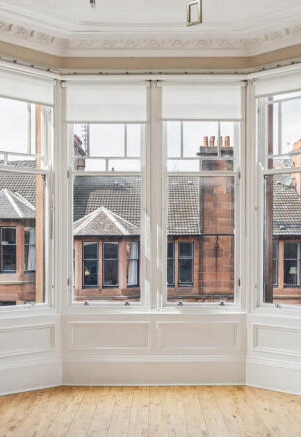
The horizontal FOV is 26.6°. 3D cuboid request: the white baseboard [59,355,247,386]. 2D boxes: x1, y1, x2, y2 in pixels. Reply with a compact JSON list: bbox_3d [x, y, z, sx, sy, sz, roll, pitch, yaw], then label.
[{"bbox_3d":[0.033,1.421,5.930,1.720,0.275,0.050,0,-1,0],"label":"white baseboard"}]

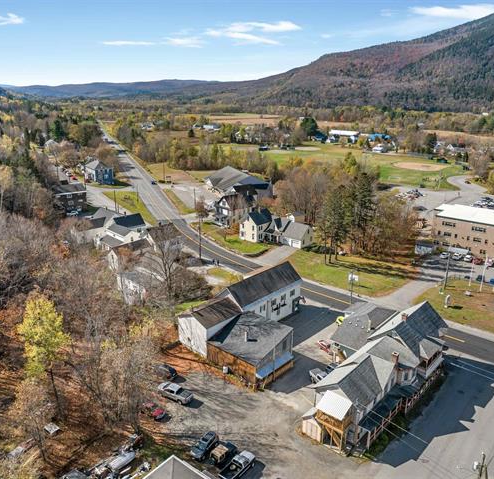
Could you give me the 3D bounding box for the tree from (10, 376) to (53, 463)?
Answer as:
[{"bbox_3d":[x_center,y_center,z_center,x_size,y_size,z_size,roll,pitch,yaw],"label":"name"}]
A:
[{"bbox_3d":[-28.603,24.334,59.430,5.000,12.400,5.000,0,18,0],"label":"tree"}]

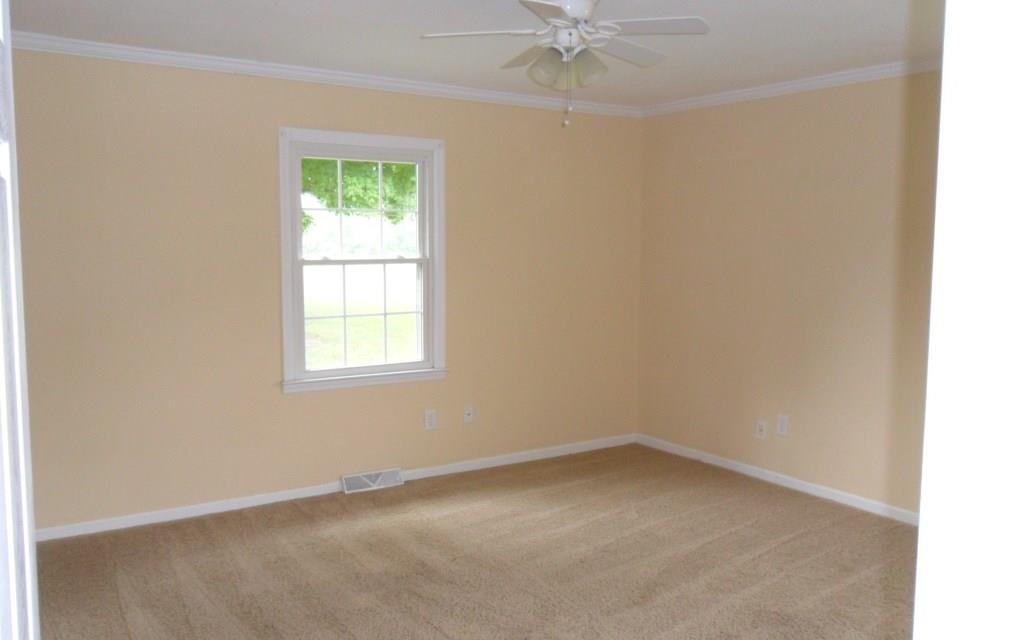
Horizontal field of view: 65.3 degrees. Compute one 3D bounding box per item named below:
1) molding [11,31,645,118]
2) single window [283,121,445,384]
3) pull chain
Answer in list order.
[{"bbox_3d":[-0.721,-1.370,4.683,3.983,0.078,0.068,-3,6,-32],"label":"molding"},{"bbox_3d":[-0.857,-0.345,4.745,1.035,1.480,0.100,-3,6,-32],"label":"single window"},{"bbox_3d":[0.207,-0.858,2.980,0.032,0.280,0.030,0,5,0],"label":"pull chain"}]

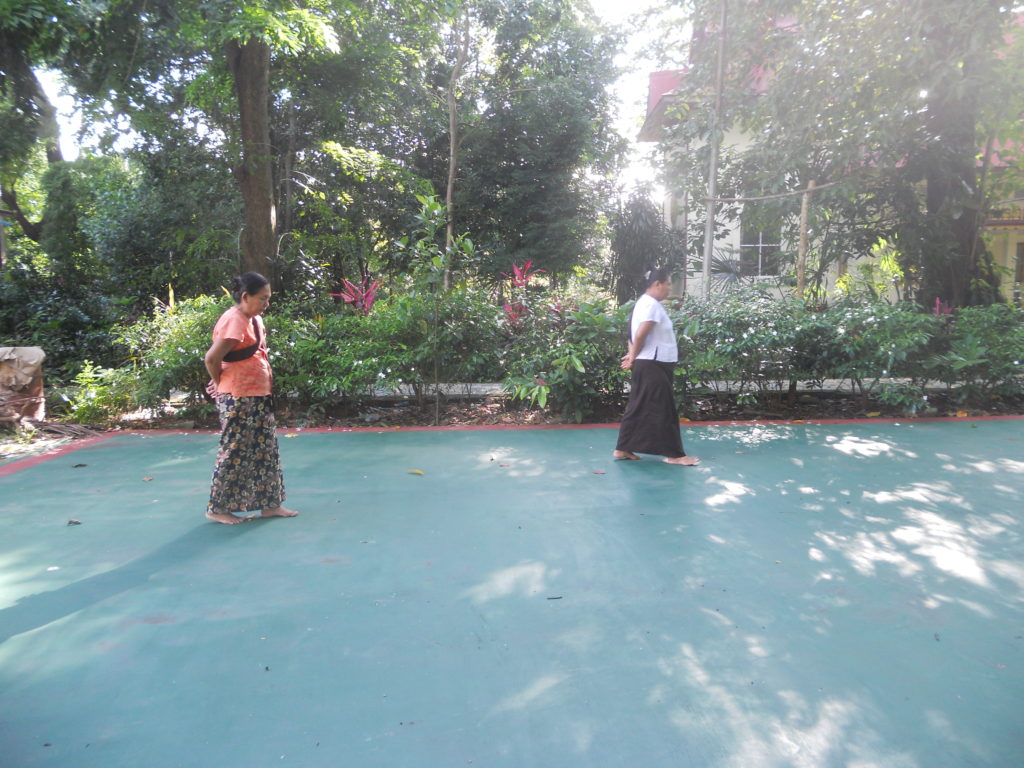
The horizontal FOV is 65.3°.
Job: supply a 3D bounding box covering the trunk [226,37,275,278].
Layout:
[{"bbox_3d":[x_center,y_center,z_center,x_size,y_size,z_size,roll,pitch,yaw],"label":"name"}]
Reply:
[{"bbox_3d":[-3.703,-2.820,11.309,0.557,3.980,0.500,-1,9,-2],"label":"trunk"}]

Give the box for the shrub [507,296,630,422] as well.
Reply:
[{"bbox_3d":[0.573,-0.304,8.392,1.303,1.184,1.000,-1,9,-2],"label":"shrub"}]

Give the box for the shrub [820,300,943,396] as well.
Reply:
[{"bbox_3d":[3.997,-0.349,8.686,1.181,1.114,1.000,-1,9,-2],"label":"shrub"}]

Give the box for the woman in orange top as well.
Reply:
[{"bbox_3d":[-1.615,0.093,4.887,0.550,1.530,0.470,-1,9,-2],"label":"woman in orange top"}]

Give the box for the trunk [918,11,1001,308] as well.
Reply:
[{"bbox_3d":[6.934,-3.221,12.376,0.991,4.840,0.800,-1,9,-2],"label":"trunk"}]

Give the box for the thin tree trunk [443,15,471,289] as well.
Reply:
[{"bbox_3d":[-0.767,-2.862,11.032,0.348,4.282,0.250,-1,9,-2],"label":"thin tree trunk"}]

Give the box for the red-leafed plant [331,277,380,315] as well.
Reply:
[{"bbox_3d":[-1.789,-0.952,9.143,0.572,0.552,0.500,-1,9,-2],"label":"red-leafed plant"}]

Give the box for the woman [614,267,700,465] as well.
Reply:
[{"bbox_3d":[1.127,-0.135,6.194,0.610,1.522,0.470,-1,9,-2],"label":"woman"}]

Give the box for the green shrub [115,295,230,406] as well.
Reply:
[{"bbox_3d":[-3.575,-0.319,8.498,1.203,1.261,1.000,-1,9,-2],"label":"green shrub"}]

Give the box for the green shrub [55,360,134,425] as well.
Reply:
[{"bbox_3d":[-4.182,0.081,8.000,0.737,0.638,0.650,-1,9,-2],"label":"green shrub"}]

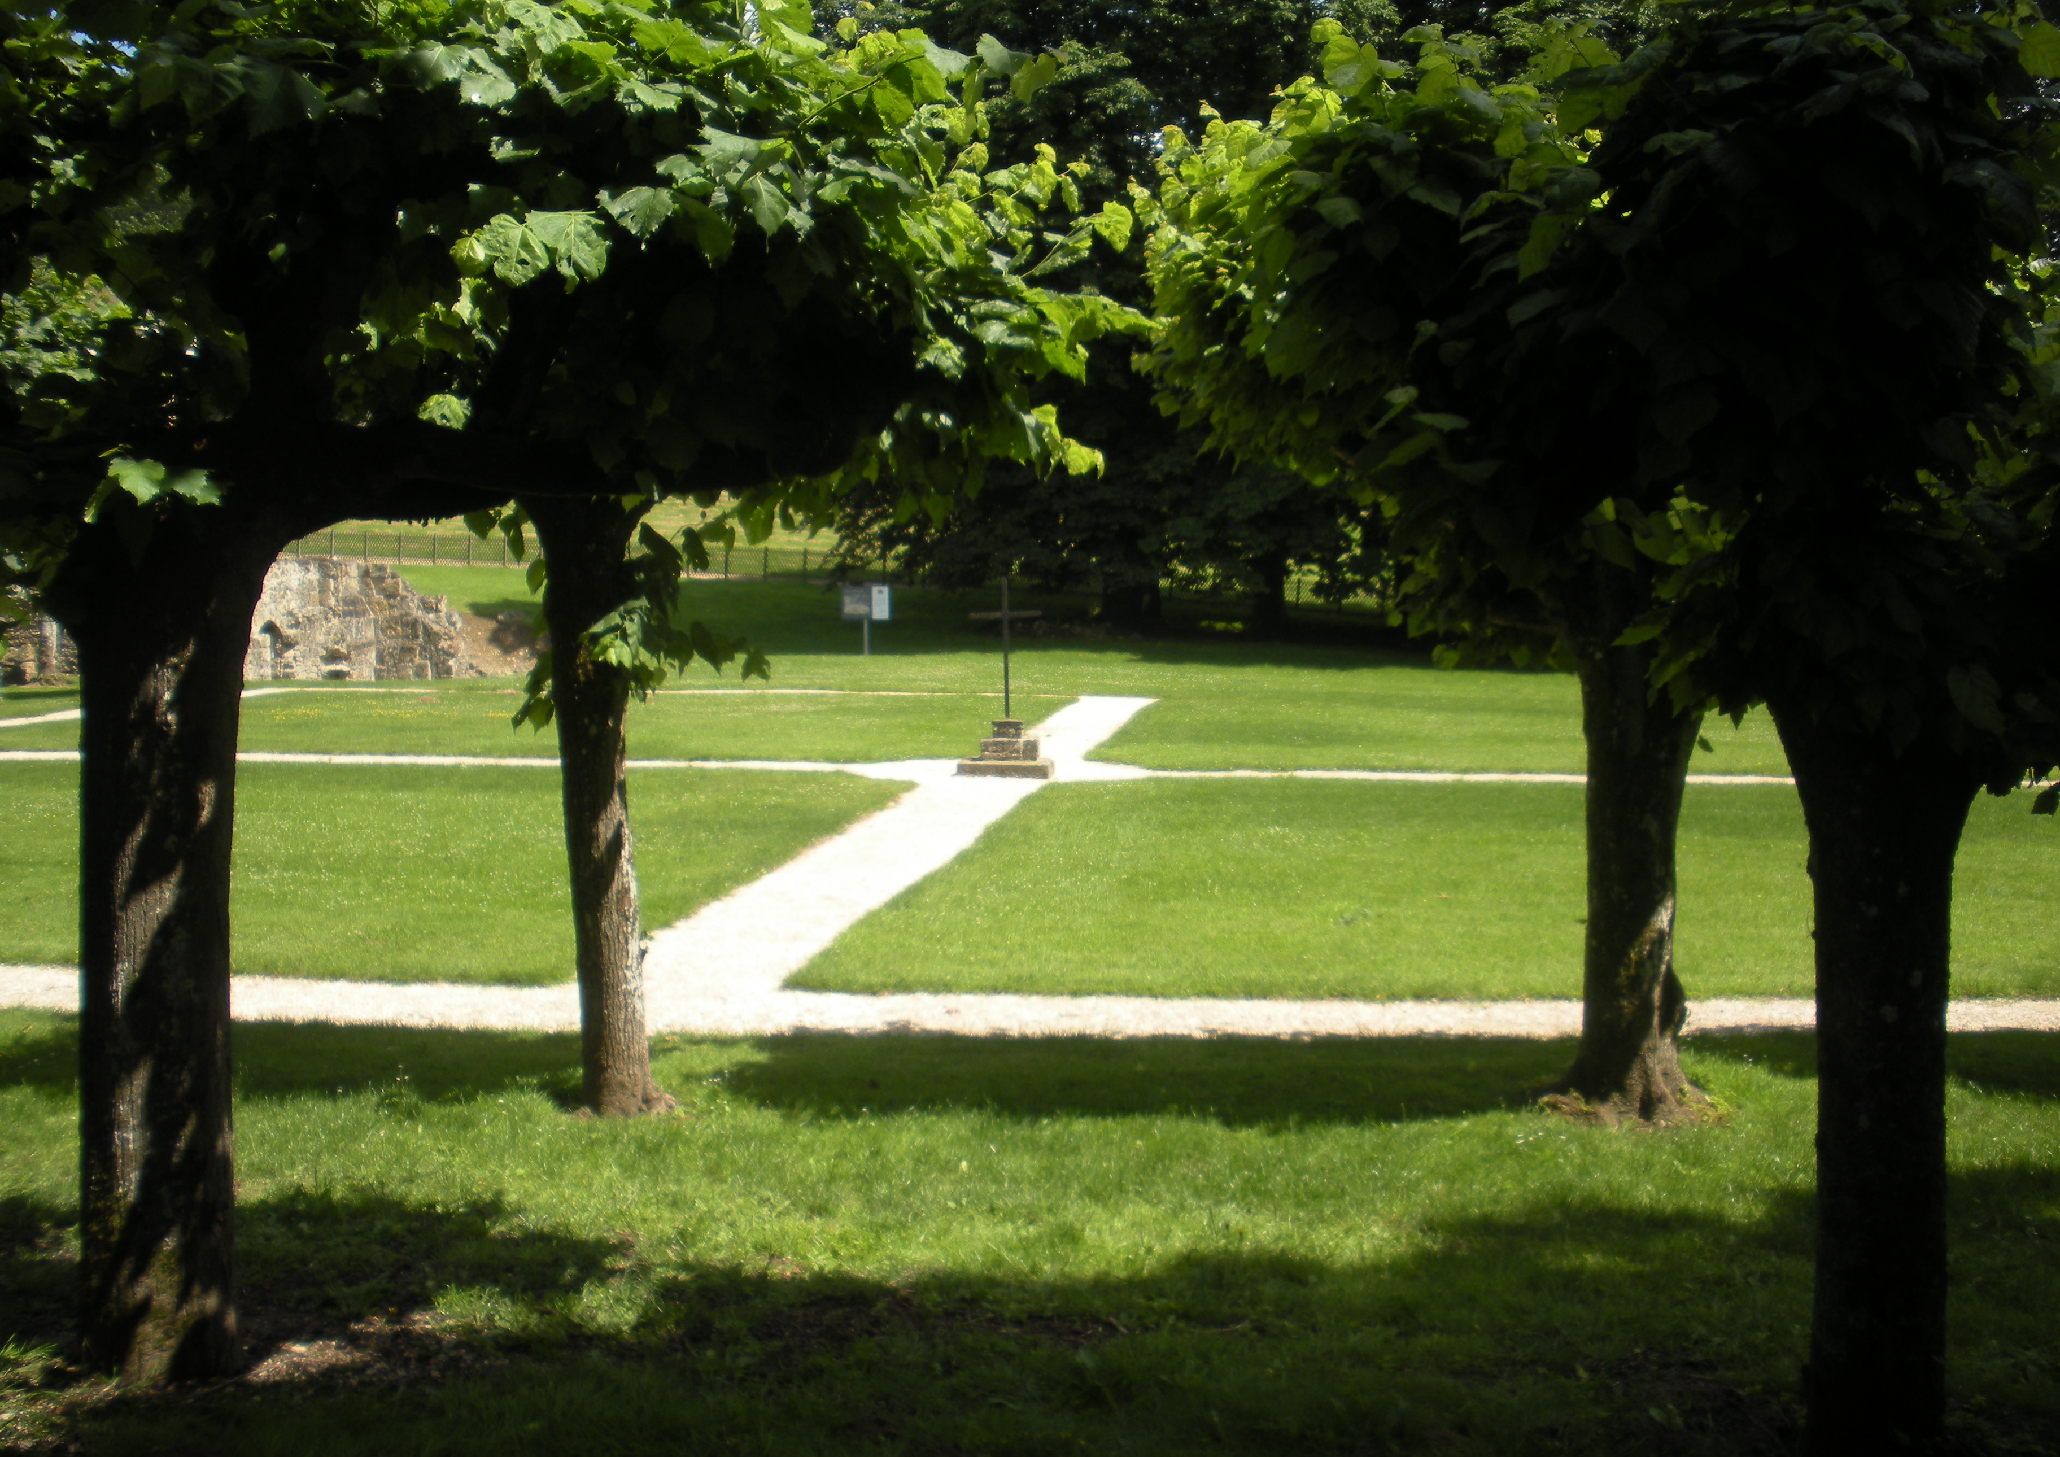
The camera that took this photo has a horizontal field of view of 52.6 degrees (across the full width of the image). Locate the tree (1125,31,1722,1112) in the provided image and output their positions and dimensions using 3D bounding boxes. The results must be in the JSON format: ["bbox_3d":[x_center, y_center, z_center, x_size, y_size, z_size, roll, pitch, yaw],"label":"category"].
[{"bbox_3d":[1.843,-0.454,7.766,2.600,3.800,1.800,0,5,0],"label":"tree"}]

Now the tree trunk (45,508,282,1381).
[{"bbox_3d":[-2.215,0.538,5.295,0.530,2.170,0.480,0,5,0],"label":"tree trunk"}]

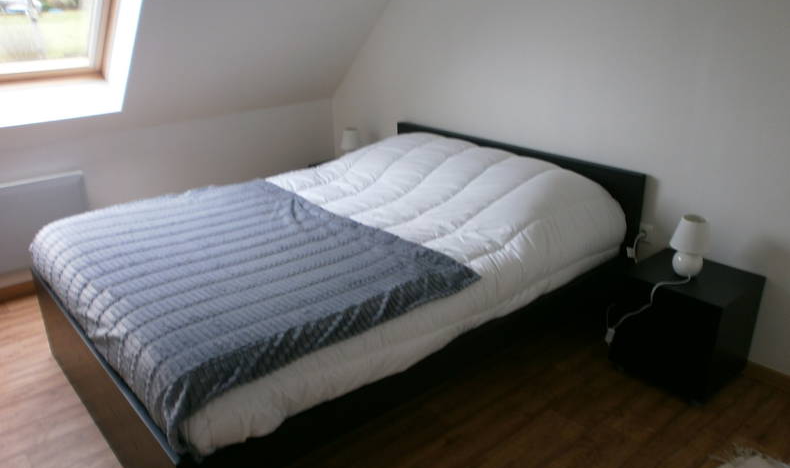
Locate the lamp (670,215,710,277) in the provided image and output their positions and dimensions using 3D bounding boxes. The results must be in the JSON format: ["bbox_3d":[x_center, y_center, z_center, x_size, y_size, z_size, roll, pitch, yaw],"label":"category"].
[{"bbox_3d":[1.194,0.045,2.472,0.158,0.230,0.158,-18,26,-36],"label":"lamp"}]

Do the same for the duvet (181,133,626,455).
[{"bbox_3d":[-0.291,-0.055,2.640,1.970,0.414,1.737,-18,26,-36],"label":"duvet"}]

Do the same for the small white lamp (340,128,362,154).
[{"bbox_3d":[-0.295,-0.598,4.199,0.158,0.230,0.158,-1,21,0],"label":"small white lamp"}]

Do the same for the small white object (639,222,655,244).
[{"bbox_3d":[1.115,-0.004,2.759,0.025,0.085,0.083,-18,26,-36],"label":"small white object"}]

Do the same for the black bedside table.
[{"bbox_3d":[1.197,0.378,2.539,0.374,0.441,0.382,-18,26,-36],"label":"black bedside table"}]

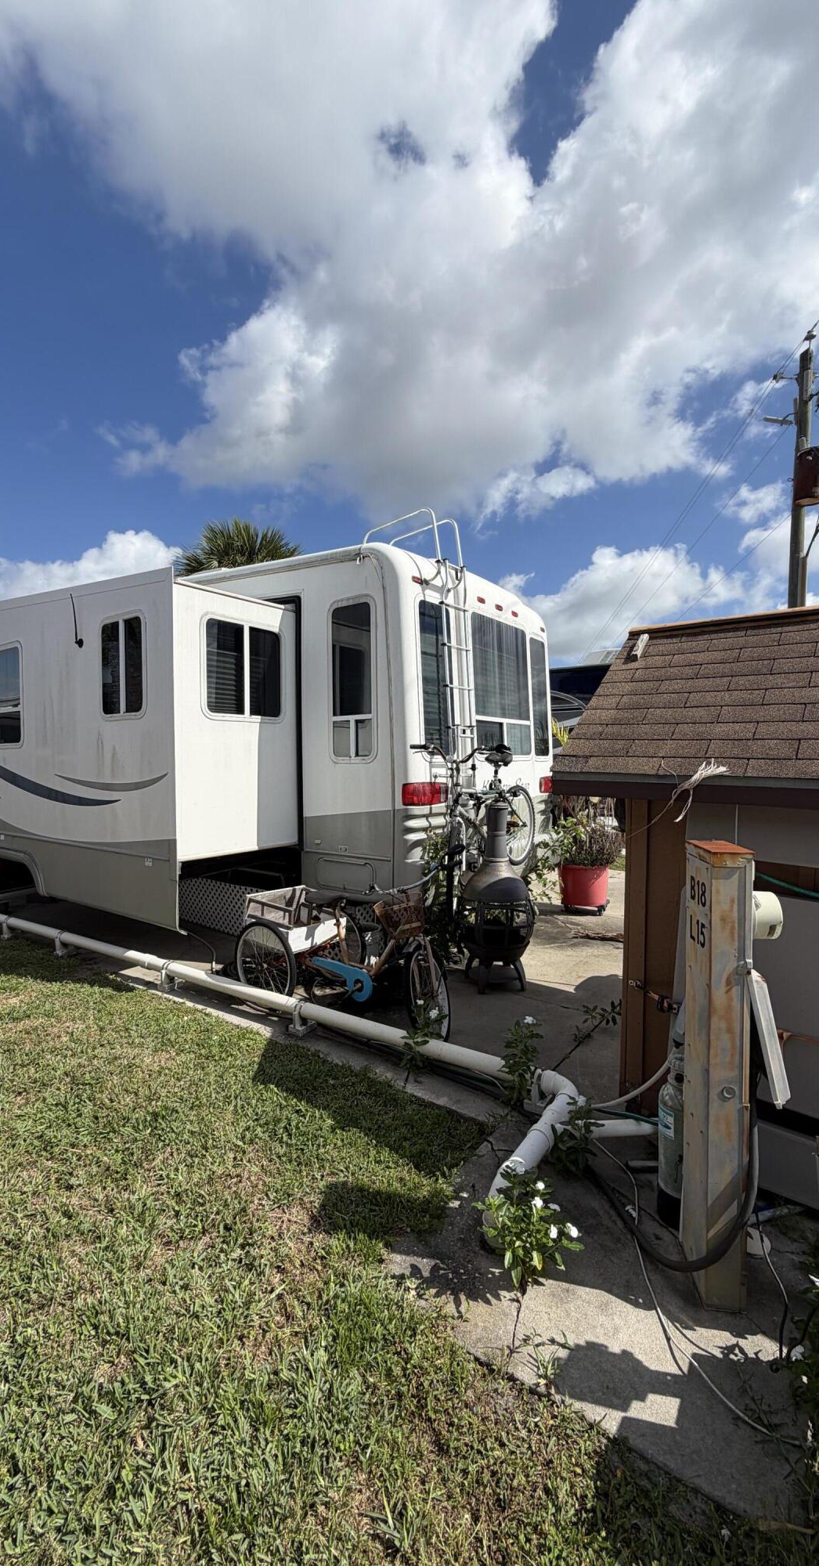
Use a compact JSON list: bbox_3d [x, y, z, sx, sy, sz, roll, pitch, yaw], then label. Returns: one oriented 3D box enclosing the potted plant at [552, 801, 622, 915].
[{"bbox_3d":[2.000,0.815,7.156,0.740,1.180,0.740,1,3,16],"label":"potted plant"}]

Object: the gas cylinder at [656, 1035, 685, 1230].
[{"bbox_3d":[1.037,1.300,2.386,0.180,0.680,0.180,2,3,24],"label":"gas cylinder"}]

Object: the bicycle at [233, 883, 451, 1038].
[{"bbox_3d":[-0.267,1.054,4.155,1.750,0.960,0.770,3,4,35],"label":"bicycle"}]

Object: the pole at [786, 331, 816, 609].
[{"bbox_3d":[6.160,-2.865,10.101,0.260,8.318,0.260,2,3,31],"label":"pole"}]

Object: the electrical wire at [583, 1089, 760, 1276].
[{"bbox_3d":[0.840,1.332,2.318,0.354,0.620,0.735,-1,4,-33],"label":"electrical wire"}]

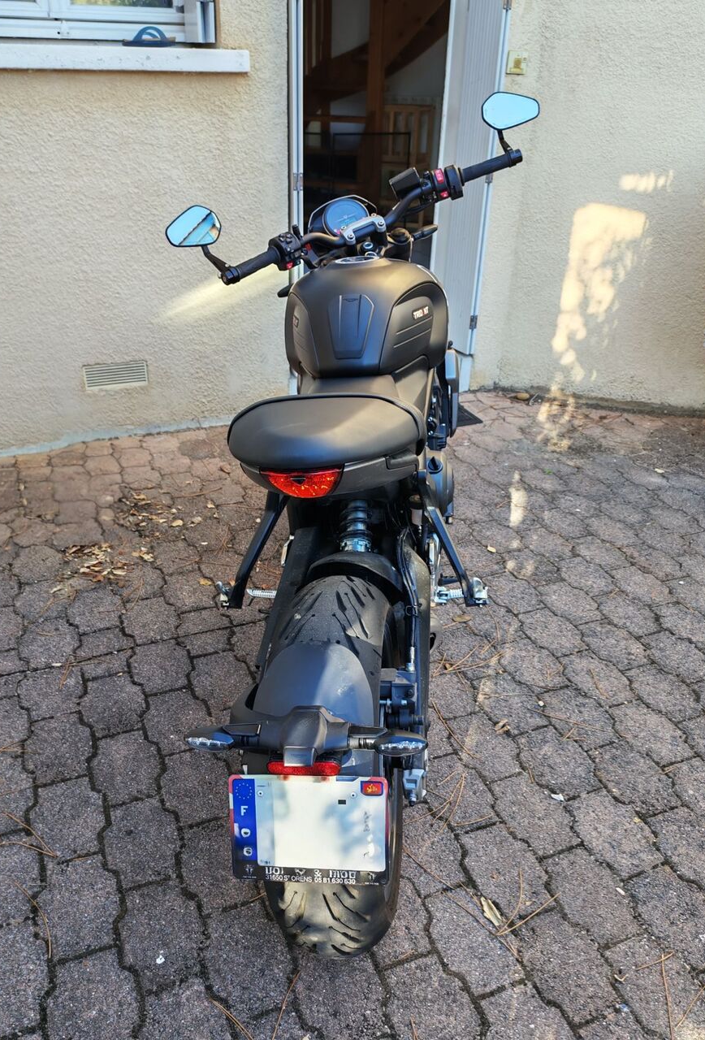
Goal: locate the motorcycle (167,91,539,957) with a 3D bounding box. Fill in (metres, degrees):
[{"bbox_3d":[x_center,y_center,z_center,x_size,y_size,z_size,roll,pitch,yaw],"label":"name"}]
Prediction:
[{"bbox_3d":[-0.010,-0.213,1.850,0.860,1.270,2.000,2,30,6],"label":"motorcycle"}]

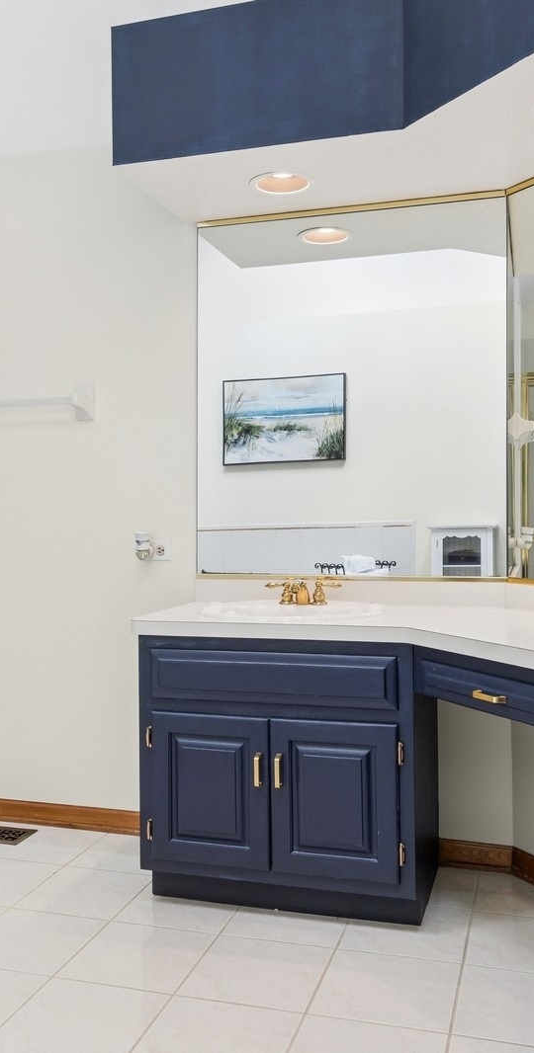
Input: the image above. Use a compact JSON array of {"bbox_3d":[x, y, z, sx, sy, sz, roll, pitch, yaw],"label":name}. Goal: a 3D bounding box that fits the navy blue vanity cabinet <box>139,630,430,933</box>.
[{"bbox_3d":[0.087,0.678,2.710,0.763,0.760,0.560,0,1,16],"label":"navy blue vanity cabinet"}]

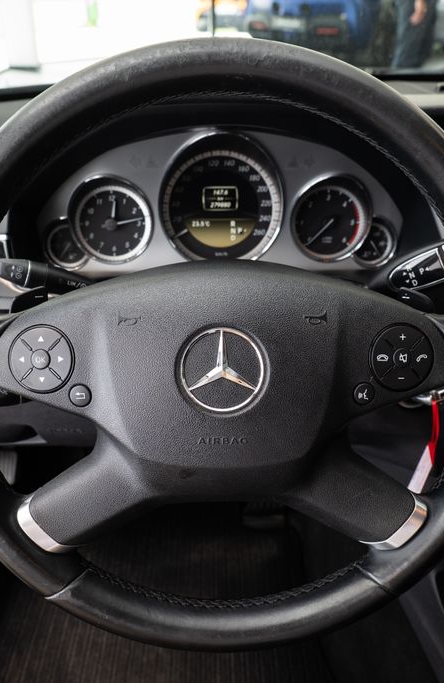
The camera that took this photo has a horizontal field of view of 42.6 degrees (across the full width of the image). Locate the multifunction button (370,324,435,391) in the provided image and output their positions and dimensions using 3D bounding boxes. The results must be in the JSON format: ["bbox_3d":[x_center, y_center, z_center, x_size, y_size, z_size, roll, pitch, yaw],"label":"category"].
[{"bbox_3d":[0.118,0.011,0.372,0.042,0.042,0.010,0,0,-9],"label":"multifunction button"}]

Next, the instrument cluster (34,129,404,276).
[{"bbox_3d":[-0.003,-0.140,0.580,0.365,0.143,0.055,0,5,0],"label":"instrument cluster"}]

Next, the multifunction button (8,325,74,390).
[{"bbox_3d":[-0.119,0.012,0.372,0.042,0.042,0.010,0,0,8],"label":"multifunction button"}]

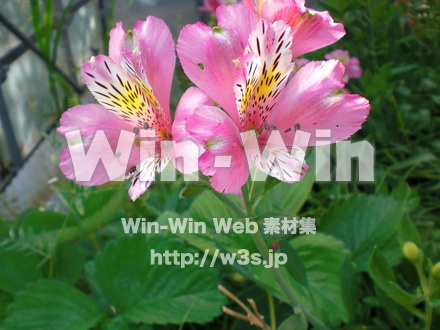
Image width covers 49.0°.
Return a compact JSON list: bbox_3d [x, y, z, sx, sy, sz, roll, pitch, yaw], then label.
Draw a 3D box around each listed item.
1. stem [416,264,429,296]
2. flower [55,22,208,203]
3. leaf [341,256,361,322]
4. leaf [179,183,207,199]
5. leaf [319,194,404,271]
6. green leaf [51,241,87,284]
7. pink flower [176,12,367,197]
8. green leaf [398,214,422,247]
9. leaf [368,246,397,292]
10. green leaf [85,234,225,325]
[{"bbox_3d":[0.130,0.074,0.310,0.004,0.021,0.004,-16,12,0],"label":"stem"},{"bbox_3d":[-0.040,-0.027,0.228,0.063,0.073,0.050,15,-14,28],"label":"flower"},{"bbox_3d":[0.084,0.080,0.310,0.013,0.043,0.009,2,18,5],"label":"leaf"},{"bbox_3d":[-0.014,0.013,0.250,0.016,0.008,0.008,-13,32,-22],"label":"leaf"},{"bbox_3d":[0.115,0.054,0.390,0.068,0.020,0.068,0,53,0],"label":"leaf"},{"bbox_3d":[-0.110,0.071,0.350,0.025,0.034,0.010,-6,21,2],"label":"green leaf"},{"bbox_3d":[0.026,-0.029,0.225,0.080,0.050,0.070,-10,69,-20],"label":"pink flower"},{"bbox_3d":[0.133,0.045,0.340,0.015,0.026,0.008,-14,15,3],"label":"green leaf"},{"bbox_3d":[0.108,0.069,0.320,0.014,0.033,0.009,-24,15,5],"label":"leaf"},{"bbox_3d":[-0.042,0.075,0.310,0.085,0.024,0.068,-20,43,-23],"label":"green leaf"}]

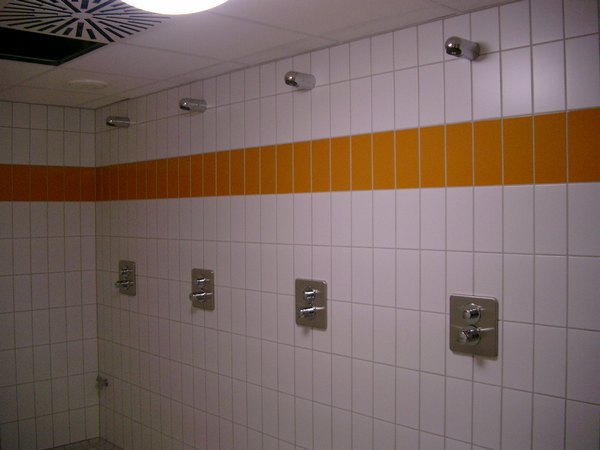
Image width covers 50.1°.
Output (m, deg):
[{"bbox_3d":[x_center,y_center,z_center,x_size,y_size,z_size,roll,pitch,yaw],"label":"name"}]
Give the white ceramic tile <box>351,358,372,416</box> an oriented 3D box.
[{"bbox_3d":[0.282,0.727,2.878,0.010,0.248,0.123,-1,1,-45],"label":"white ceramic tile"}]

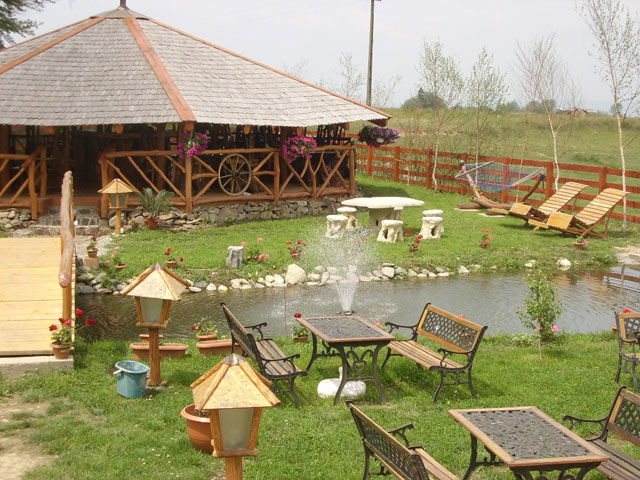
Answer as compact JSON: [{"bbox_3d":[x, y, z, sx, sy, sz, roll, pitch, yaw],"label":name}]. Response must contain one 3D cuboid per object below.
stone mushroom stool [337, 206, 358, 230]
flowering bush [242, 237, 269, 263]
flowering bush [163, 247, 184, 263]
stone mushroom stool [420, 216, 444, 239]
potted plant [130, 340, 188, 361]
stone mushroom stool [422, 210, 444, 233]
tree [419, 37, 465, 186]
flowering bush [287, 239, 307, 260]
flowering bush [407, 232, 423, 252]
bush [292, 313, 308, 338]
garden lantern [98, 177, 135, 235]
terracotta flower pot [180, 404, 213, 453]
[{"bbox_3d":[0.602,-0.470,17.800,0.460,0.440,0.460,1,8,0],"label":"stone mushroom stool"},{"bbox_3d":[-1.219,0.156,15.397,0.500,0.470,0.420,1,8,0],"label":"flowering bush"},{"bbox_3d":[-2.708,0.268,15.037,0.360,0.280,0.320,1,8,0],"label":"flowering bush"},{"bbox_3d":[2.405,-0.262,17.500,0.460,0.420,0.460,1,8,0],"label":"stone mushroom stool"},{"bbox_3d":[-1.918,1.317,9.714,0.680,0.190,0.230,1,8,0],"label":"potted plant"},{"bbox_3d":[2.732,-0.456,19.495,0.500,0.460,0.500,3,8,8],"label":"stone mushroom stool"},{"bbox_3d":[3.938,-3.998,26.185,1.500,4.750,1.500,3,8,8],"label":"tree"},{"bbox_3d":[-0.445,0.165,15.960,0.390,0.400,0.360,2,8,-2],"label":"flowering bush"},{"bbox_3d":[1.966,0.031,16.865,0.330,0.400,0.310,1,8,0],"label":"flowering bush"},{"bbox_3d":[-0.252,1.129,10.605,0.230,0.360,0.220,1,8,0],"label":"bush"},{"bbox_3d":[-4.594,-0.765,18.500,0.630,1.270,0.630,7,10,33],"label":"garden lantern"},{"bbox_3d":[-0.962,1.642,7.050,0.485,0.350,0.485,1,8,0],"label":"terracotta flower pot"}]

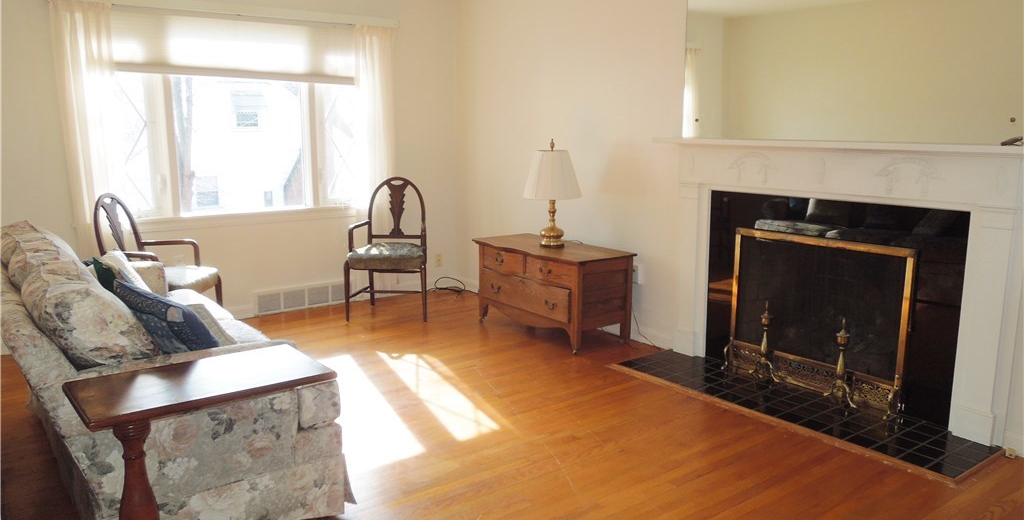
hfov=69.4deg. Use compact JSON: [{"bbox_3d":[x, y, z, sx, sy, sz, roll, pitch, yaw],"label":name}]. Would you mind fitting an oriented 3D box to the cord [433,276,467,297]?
[{"bbox_3d":[-0.502,0.218,5.979,0.270,0.100,0.200,-1,10,-5],"label":"cord"}]

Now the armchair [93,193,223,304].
[{"bbox_3d":[-2.053,0.079,4.293,0.550,0.960,0.580,0,10,1],"label":"armchair"}]

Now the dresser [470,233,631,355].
[{"bbox_3d":[0.238,0.199,4.788,0.515,0.565,1.070,-8,13,-37],"label":"dresser"}]

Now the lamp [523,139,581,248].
[{"bbox_3d":[0.267,-0.432,4.762,0.380,0.685,0.380,0,10,0],"label":"lamp"}]

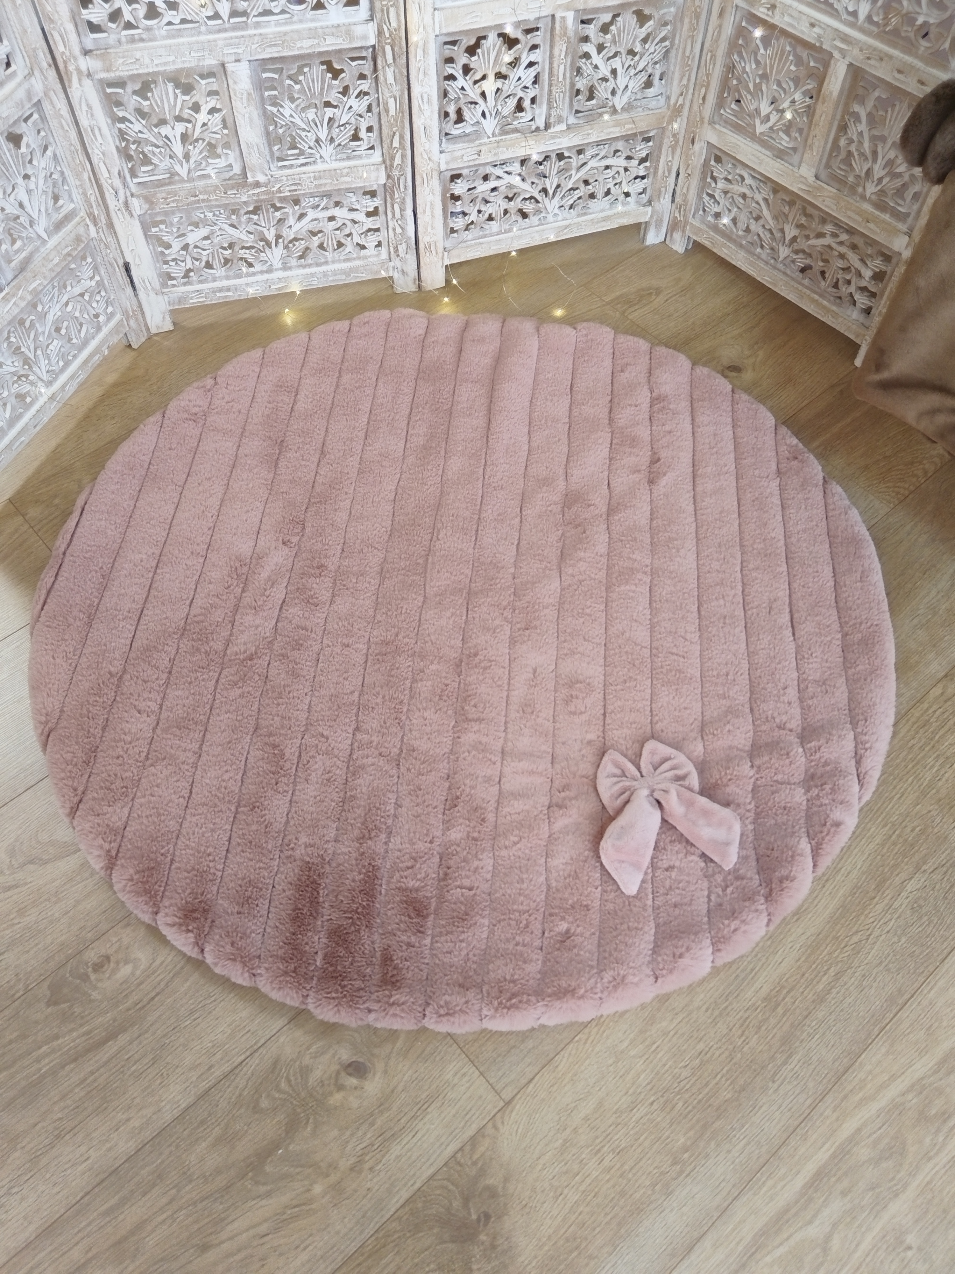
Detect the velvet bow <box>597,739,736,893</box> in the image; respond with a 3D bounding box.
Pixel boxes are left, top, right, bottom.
[{"bbox_3d":[0.187,0.175,0.970,0.148,0.028,0.155,-11,58,-7],"label":"velvet bow"}]

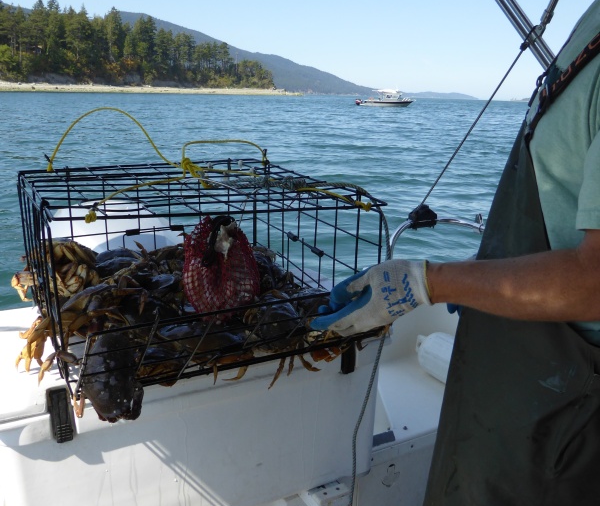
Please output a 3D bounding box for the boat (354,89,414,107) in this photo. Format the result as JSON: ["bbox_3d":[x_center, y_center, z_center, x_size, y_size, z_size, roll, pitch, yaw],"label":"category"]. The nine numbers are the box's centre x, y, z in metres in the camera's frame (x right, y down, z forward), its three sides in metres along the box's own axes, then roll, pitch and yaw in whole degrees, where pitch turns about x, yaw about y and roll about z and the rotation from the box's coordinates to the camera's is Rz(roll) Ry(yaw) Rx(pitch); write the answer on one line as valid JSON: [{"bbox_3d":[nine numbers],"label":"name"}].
[{"bbox_3d":[12.311,-22.274,83.194,8.600,2.500,2.600,2,15,3],"label":"boat"}]

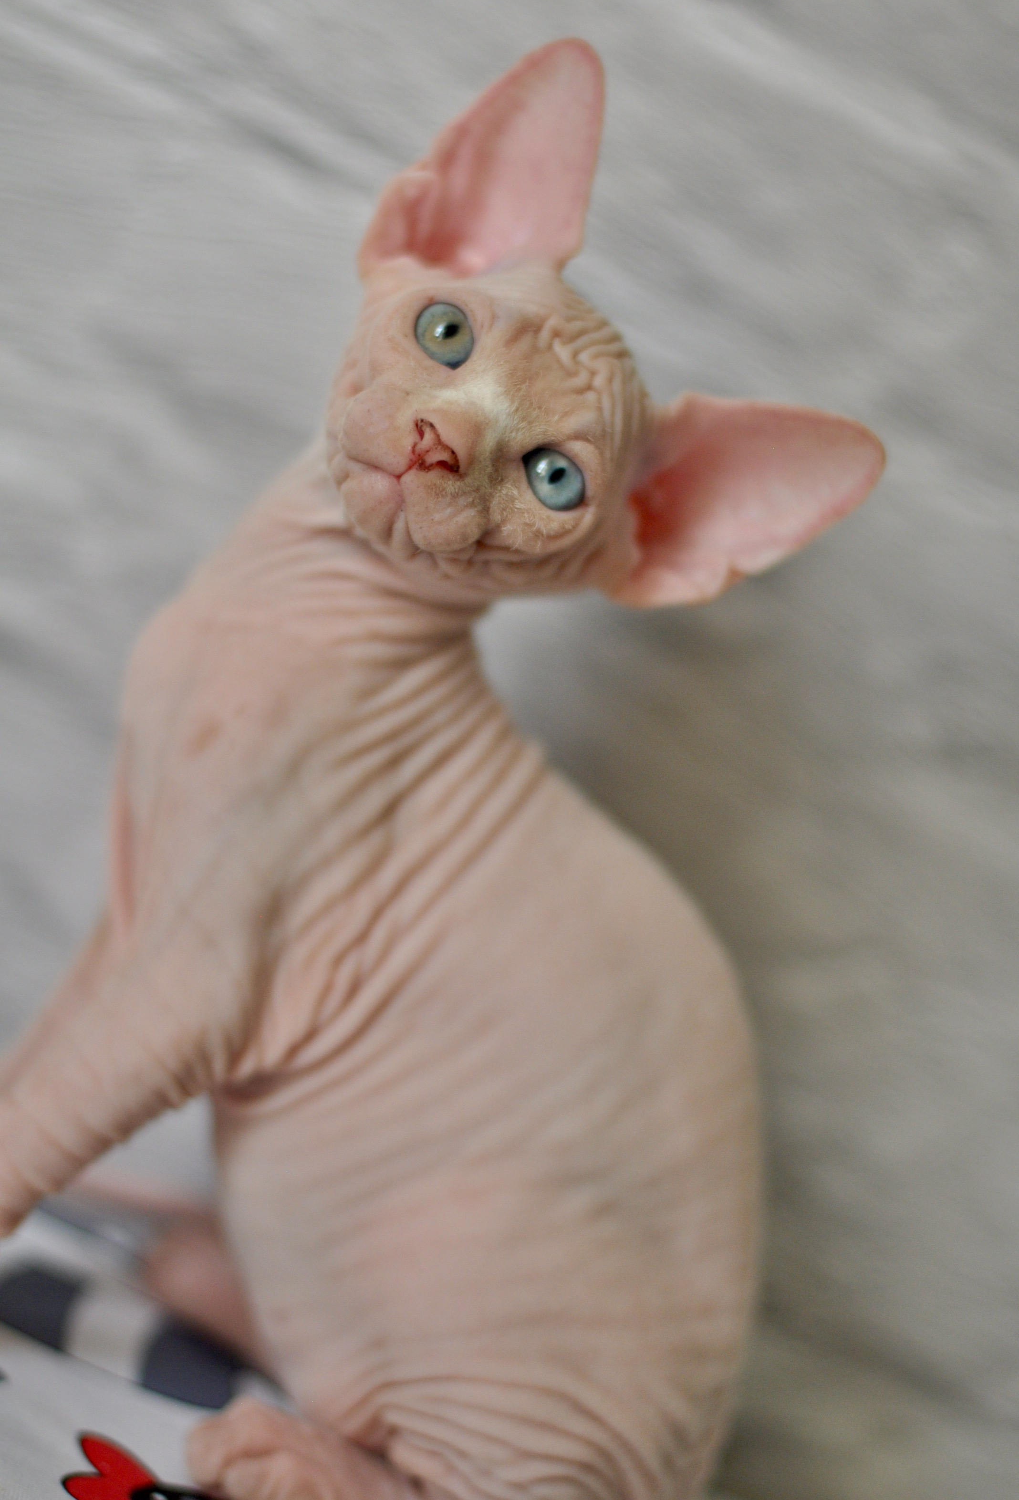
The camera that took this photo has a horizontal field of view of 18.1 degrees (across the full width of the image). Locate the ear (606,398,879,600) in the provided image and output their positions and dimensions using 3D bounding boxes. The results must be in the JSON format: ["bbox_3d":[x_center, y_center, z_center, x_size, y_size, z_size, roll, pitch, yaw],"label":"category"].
[{"bbox_3d":[0.045,-0.046,0.598,0.046,0.033,0.023,-15,15,-9],"label":"ear"}]

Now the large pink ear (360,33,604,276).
[{"bbox_3d":[-0.003,-0.111,0.602,0.033,0.045,0.023,27,-9,19],"label":"large pink ear"}]

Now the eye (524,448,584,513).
[{"bbox_3d":[0.008,-0.049,0.580,0.013,0.011,0.009,53,-3,2],"label":"eye"}]

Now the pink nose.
[{"bbox_3d":[-0.012,-0.054,0.567,0.013,0.011,0.010,53,-3,2],"label":"pink nose"}]

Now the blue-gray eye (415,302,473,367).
[{"bbox_3d":[-0.012,-0.076,0.584,0.013,0.011,0.009,53,-3,2],"label":"blue-gray eye"}]

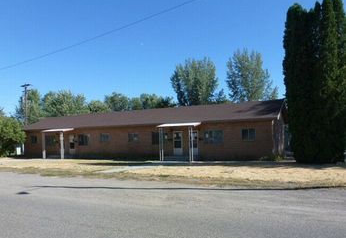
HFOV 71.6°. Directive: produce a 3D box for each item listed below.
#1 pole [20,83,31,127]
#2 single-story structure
[{"bbox_3d":[-28.015,-0.321,45.551,2.400,12.883,0.400,-4,-5,30],"label":"pole"},{"bbox_3d":[-3.456,1.705,27.468,28.859,4.900,9.600,-4,-4,25],"label":"single-story structure"}]

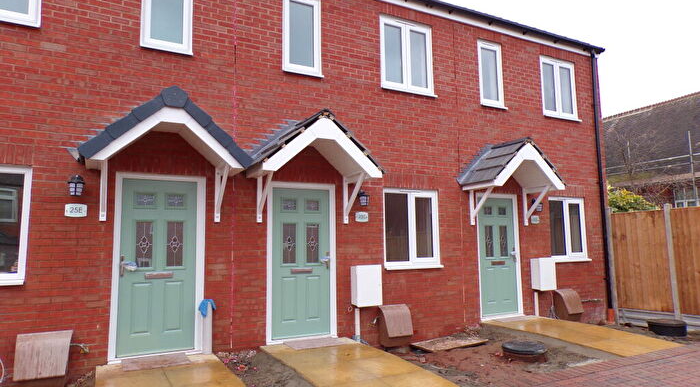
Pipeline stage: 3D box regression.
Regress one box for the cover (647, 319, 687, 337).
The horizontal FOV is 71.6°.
[{"bbox_3d":[4.906,2.097,7.514,0.530,0.150,0.530,3,-7,-29],"label":"cover"}]

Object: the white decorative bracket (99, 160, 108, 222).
[{"bbox_3d":[-2.595,-0.065,5.155,0.070,0.680,0.530,3,-7,-29],"label":"white decorative bracket"}]

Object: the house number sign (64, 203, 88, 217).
[{"bbox_3d":[-2.933,0.185,5.202,0.210,0.130,0.015,3,-7,-29],"label":"house number sign"}]

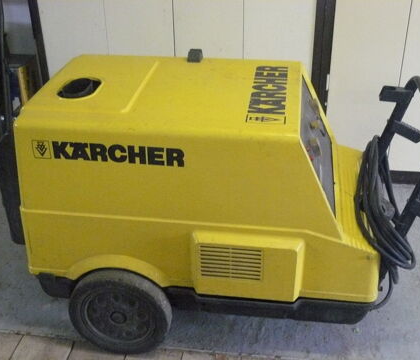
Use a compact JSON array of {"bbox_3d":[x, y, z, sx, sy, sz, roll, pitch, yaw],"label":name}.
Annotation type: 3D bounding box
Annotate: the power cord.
[{"bbox_3d":[0.506,0.131,1.762,0.175,0.381,0.556,4,29,7],"label":"power cord"}]

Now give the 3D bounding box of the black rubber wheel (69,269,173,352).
[{"bbox_3d":[-0.273,0.400,1.775,0.309,0.309,0.070,4,29,7],"label":"black rubber wheel"}]

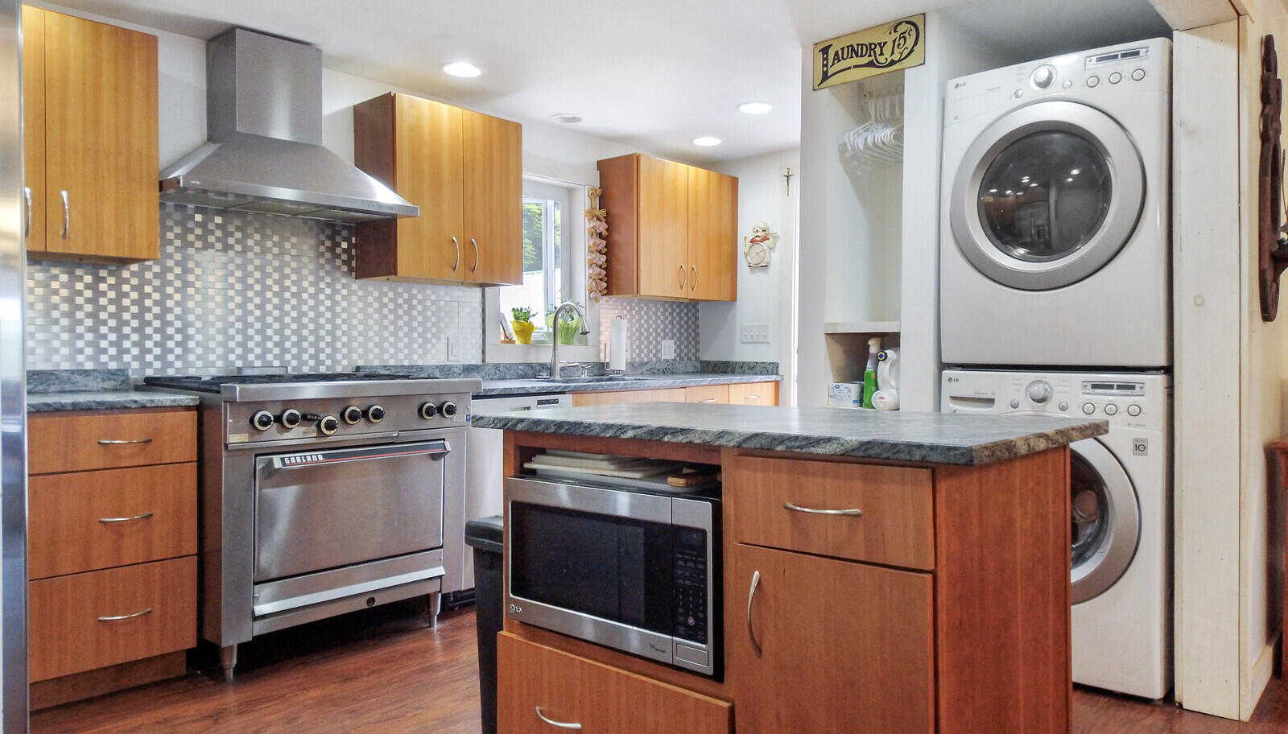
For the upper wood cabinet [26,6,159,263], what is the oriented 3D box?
[{"bbox_3d":[-2.008,-0.748,2.688,0.335,0.757,0.635,0,1,41],"label":"upper wood cabinet"}]

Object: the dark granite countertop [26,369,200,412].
[{"bbox_3d":[-1.819,0.072,2.671,0.636,0.128,0.480,1,1,43],"label":"dark granite countertop"}]

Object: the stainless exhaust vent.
[{"bbox_3d":[-1.407,-0.939,3.200,0.489,0.650,0.894,1,1,43],"label":"stainless exhaust vent"}]

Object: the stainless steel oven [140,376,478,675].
[{"bbox_3d":[-1.232,0.514,3.035,0.860,0.930,0.880,0,1,41],"label":"stainless steel oven"}]

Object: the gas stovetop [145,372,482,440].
[{"bbox_3d":[-1.262,0.129,3.140,0.775,0.180,0.945,1,1,43],"label":"gas stovetop"}]

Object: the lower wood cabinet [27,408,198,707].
[{"bbox_3d":[-1.824,0.571,2.687,0.616,0.873,0.464,1,1,43],"label":"lower wood cabinet"}]

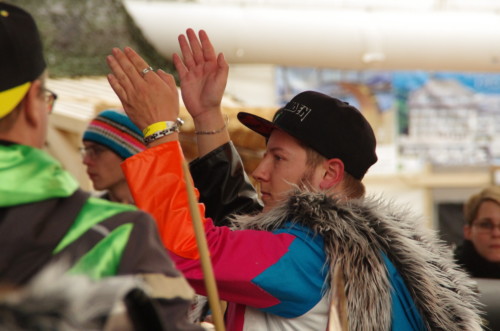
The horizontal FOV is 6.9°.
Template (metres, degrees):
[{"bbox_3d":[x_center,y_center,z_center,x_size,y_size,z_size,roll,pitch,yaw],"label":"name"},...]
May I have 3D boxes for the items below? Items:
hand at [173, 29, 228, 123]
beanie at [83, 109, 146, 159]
[{"bbox_3d":[-0.095,-0.187,8.450,0.107,0.190,0.055,-11,12,8],"label":"hand"},{"bbox_3d":[-0.358,-0.086,11.600,0.220,0.160,0.190,23,-8,-20],"label":"beanie"}]

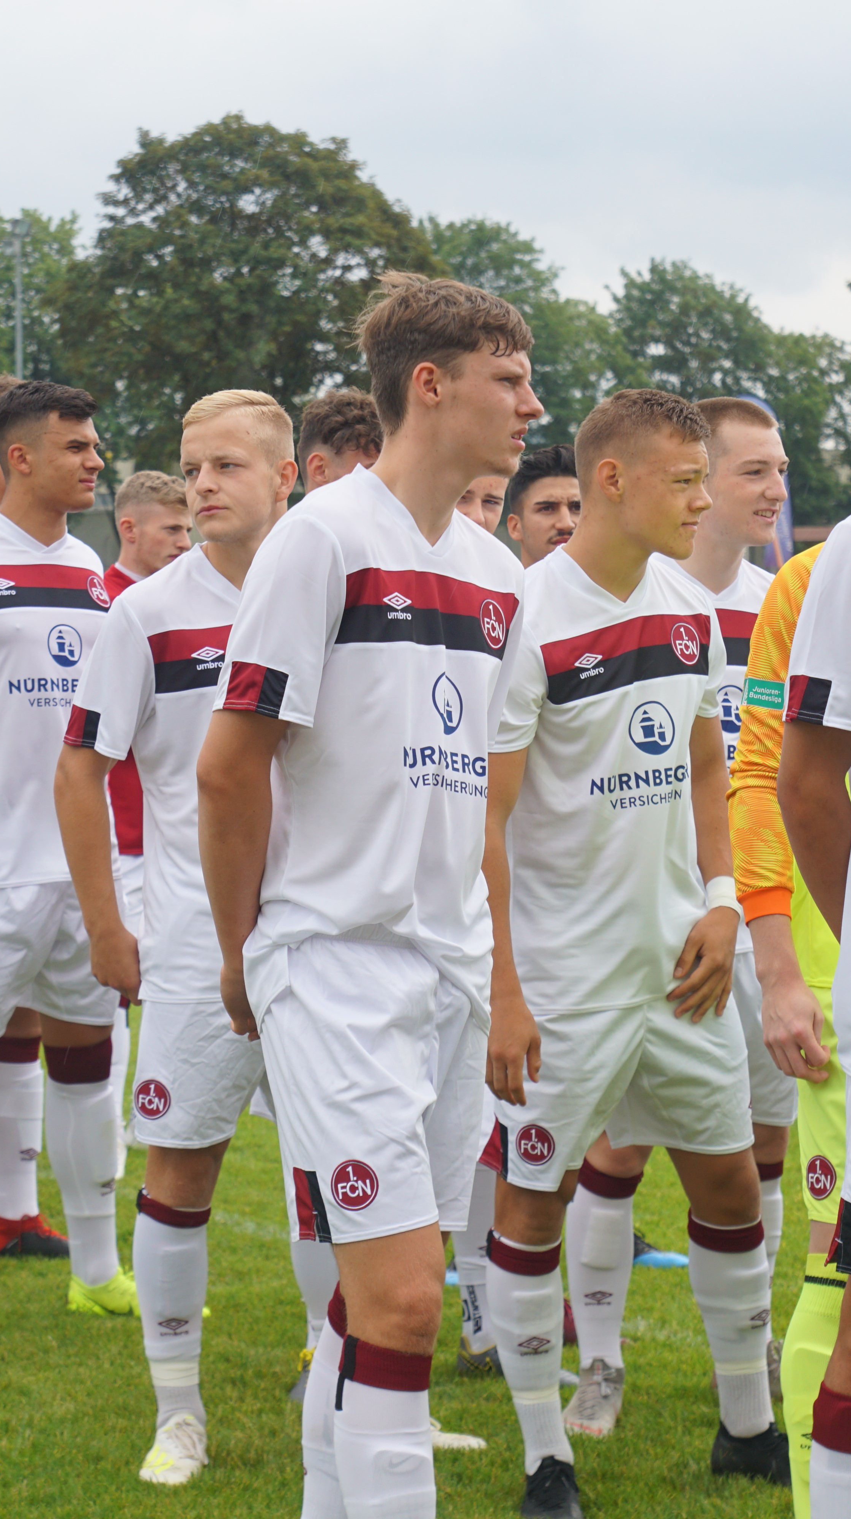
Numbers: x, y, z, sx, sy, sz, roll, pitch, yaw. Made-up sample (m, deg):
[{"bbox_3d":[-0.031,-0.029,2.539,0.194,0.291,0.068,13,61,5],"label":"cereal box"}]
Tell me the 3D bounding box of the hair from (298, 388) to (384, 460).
[{"bbox_3d":[-0.143,-0.613,7.850,0.200,0.145,0.170,2,3,38],"label":"hair"}]

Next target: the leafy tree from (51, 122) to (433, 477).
[{"bbox_3d":[-4.912,-10.939,120.000,11.000,14.600,11.000,0,2,-5],"label":"leafy tree"}]

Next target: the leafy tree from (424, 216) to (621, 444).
[{"bbox_3d":[2.968,-11.210,140.000,7.400,13.400,7.400,0,2,-5],"label":"leafy tree"}]

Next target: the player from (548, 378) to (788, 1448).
[{"bbox_3d":[0.464,0.253,7.440,0.540,1.770,0.400,-1,3,-18],"label":"player"}]

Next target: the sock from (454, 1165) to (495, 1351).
[{"bbox_3d":[0.108,0.874,7.650,0.120,0.380,0.140,-2,3,-35],"label":"sock"}]

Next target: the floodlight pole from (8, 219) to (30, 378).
[{"bbox_3d":[-12.443,-10.339,130.000,0.750,12.600,0.600,-1,3,-15],"label":"floodlight pole"}]

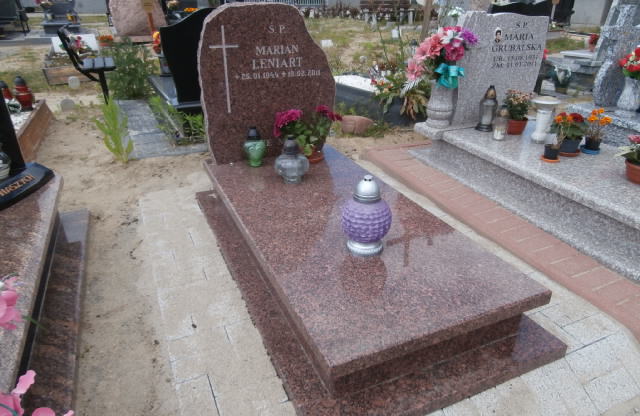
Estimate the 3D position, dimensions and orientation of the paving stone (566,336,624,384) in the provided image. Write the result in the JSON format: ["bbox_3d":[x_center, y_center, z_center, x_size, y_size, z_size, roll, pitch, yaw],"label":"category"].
[{"bbox_3d":[0.905,0.531,1.475,0.195,0.060,0.110,-11,27,-21],"label":"paving stone"}]

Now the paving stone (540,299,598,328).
[{"bbox_3d":[0.932,0.415,1.666,0.200,0.060,0.100,-11,27,-21],"label":"paving stone"}]

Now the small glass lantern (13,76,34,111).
[{"bbox_3d":[-2.827,-1.086,4.215,0.155,0.300,0.155,-11,27,-21],"label":"small glass lantern"}]

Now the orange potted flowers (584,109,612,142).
[{"bbox_3d":[1.683,-0.484,2.712,0.155,0.235,0.145,-9,26,-17],"label":"orange potted flowers"}]

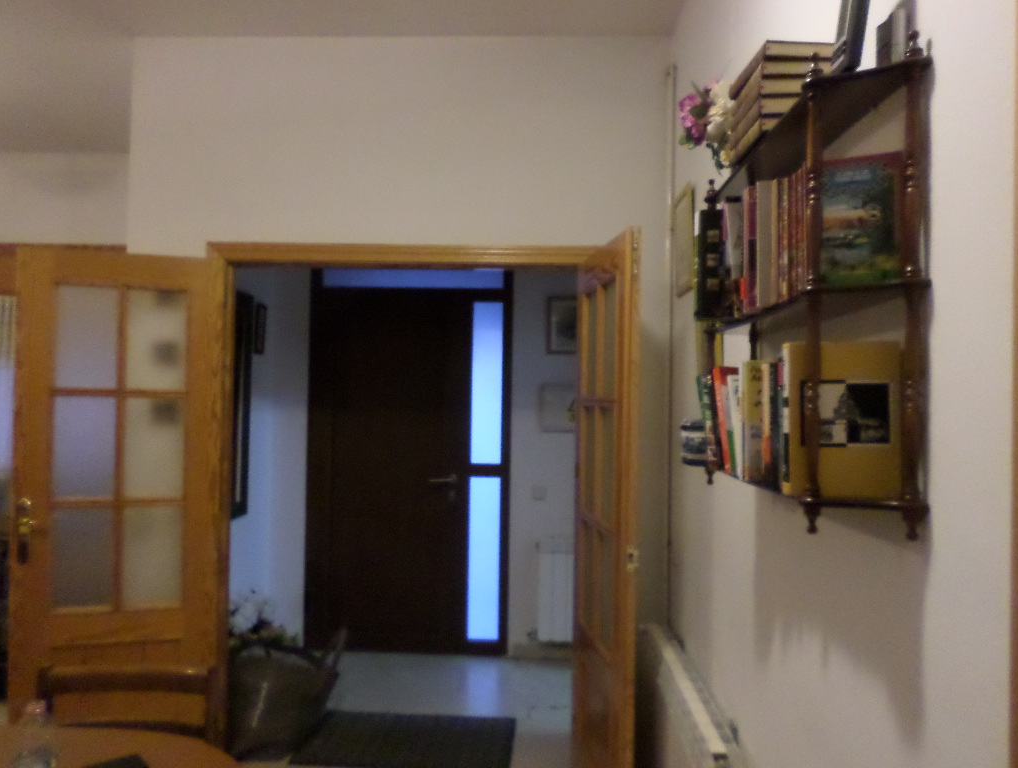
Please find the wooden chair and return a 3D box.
[{"bbox_3d":[-0.956,1.105,1.579,0.440,0.860,0.490,1,-1,2],"label":"wooden chair"}]

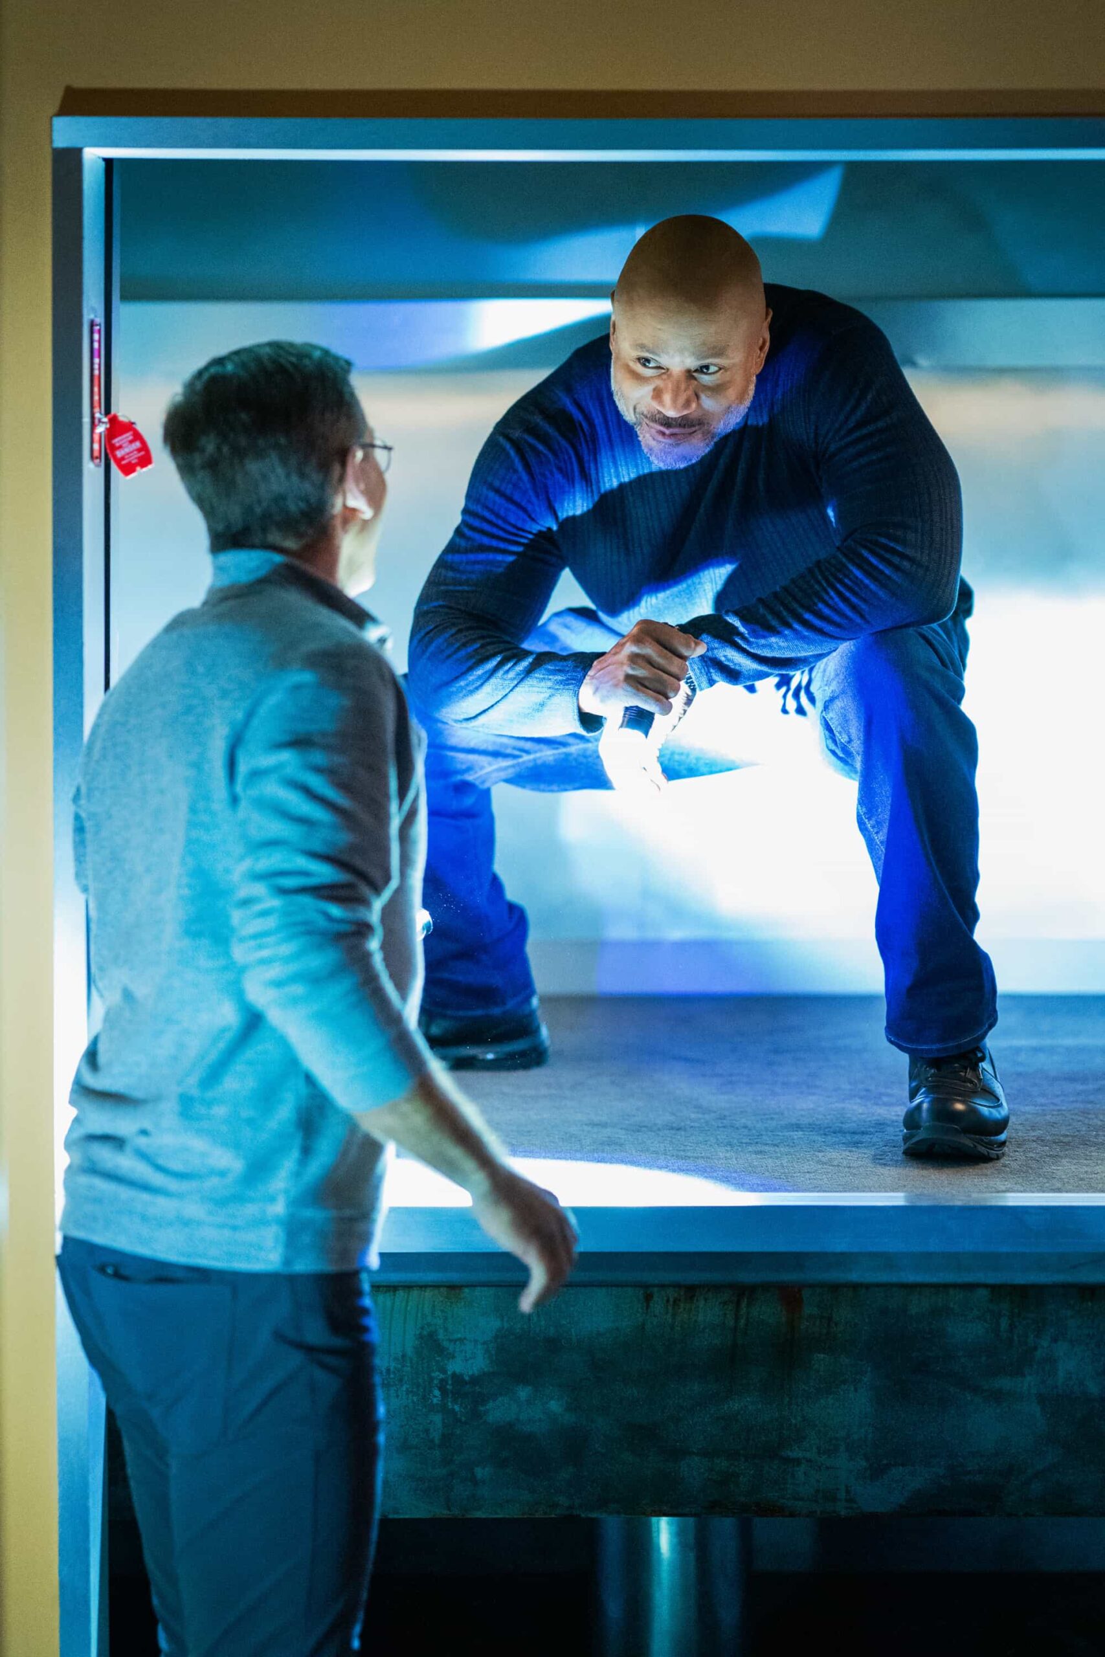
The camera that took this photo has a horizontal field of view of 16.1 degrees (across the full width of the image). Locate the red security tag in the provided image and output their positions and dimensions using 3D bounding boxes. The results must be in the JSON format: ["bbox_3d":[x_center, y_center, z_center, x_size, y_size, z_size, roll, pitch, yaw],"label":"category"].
[{"bbox_3d":[-0.419,-0.379,3.850,0.039,0.063,0.004,-26,5,-6],"label":"red security tag"}]

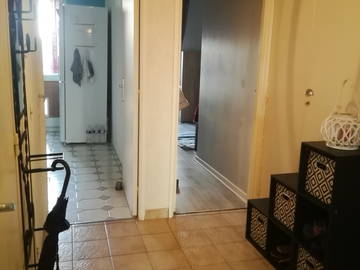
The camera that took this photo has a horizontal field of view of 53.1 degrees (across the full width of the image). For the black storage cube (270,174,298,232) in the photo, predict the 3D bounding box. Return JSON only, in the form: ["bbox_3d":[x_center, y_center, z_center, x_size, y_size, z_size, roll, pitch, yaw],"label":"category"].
[{"bbox_3d":[0.806,0.462,2.384,0.300,0.314,0.312,-1,12,-16],"label":"black storage cube"}]

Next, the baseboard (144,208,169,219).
[{"bbox_3d":[-0.202,0.690,3.144,0.215,0.090,0.015,-1,12,-16],"label":"baseboard"}]

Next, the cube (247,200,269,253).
[{"bbox_3d":[0.715,0.695,2.728,0.300,0.314,0.312,-1,12,-16],"label":"cube"}]

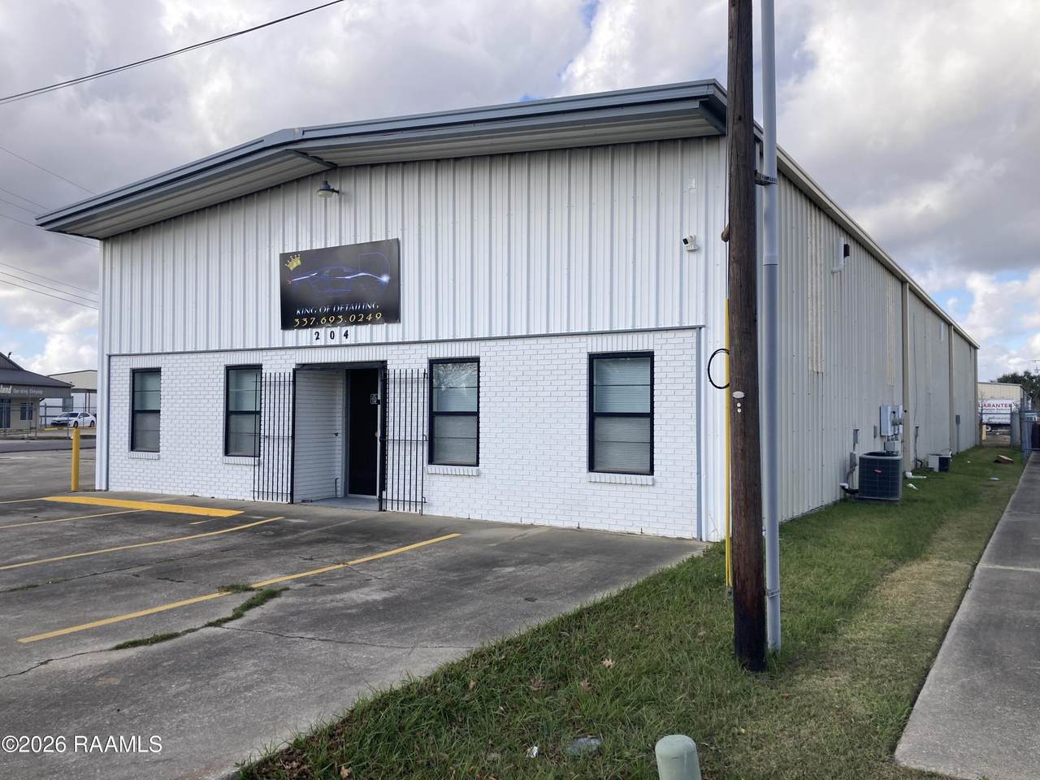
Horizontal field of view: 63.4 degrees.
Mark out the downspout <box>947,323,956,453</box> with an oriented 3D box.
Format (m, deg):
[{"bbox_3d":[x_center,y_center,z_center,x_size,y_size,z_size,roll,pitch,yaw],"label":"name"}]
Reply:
[{"bbox_3d":[15.640,-0.072,30.500,0.130,4.650,0.130,-1,-2,32],"label":"downspout"}]

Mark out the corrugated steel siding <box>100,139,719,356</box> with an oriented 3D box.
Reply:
[{"bbox_3d":[-2.770,-2.070,13.020,12.100,2.750,0.080,-1,-2,31],"label":"corrugated steel siding"}]

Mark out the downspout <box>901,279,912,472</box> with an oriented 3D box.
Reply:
[{"bbox_3d":[9.450,-0.334,20.600,0.130,4.650,0.130,-1,-2,32],"label":"downspout"}]

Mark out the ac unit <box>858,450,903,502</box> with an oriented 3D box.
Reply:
[{"bbox_3d":[6.210,1.480,14.500,0.650,0.790,0.650,-1,-2,31],"label":"ac unit"}]

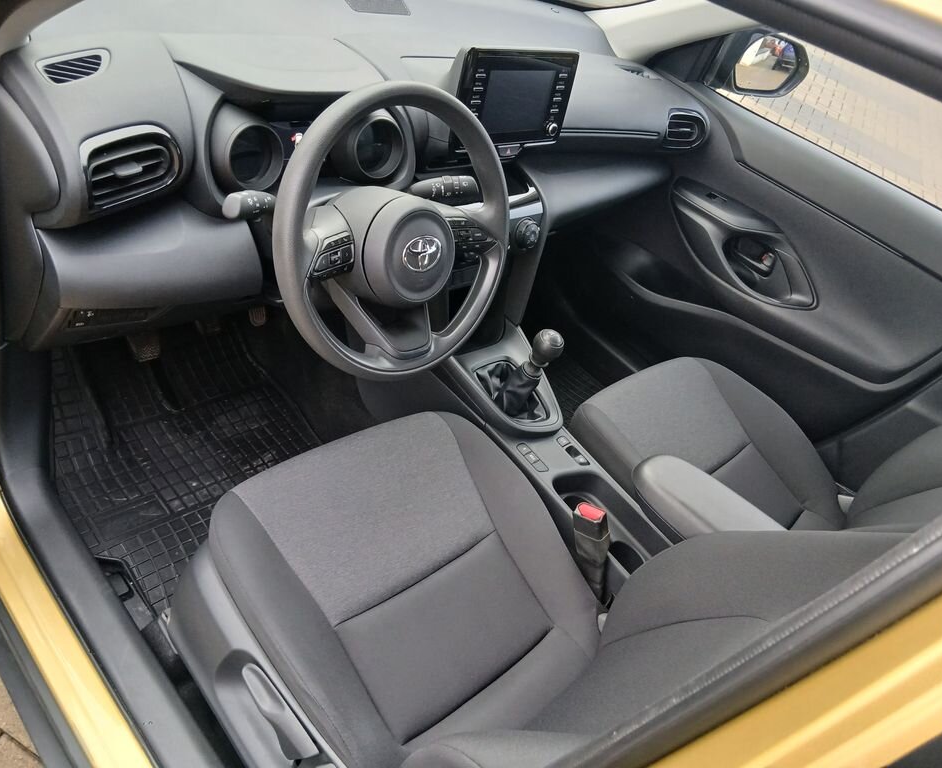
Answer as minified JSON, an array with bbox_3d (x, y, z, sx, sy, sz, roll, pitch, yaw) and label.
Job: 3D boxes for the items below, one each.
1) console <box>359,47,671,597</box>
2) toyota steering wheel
[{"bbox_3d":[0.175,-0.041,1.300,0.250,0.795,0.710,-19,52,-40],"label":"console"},{"bbox_3d":[-0.091,-0.192,0.983,0.370,0.370,0.100,-19,30,-40],"label":"toyota steering wheel"}]

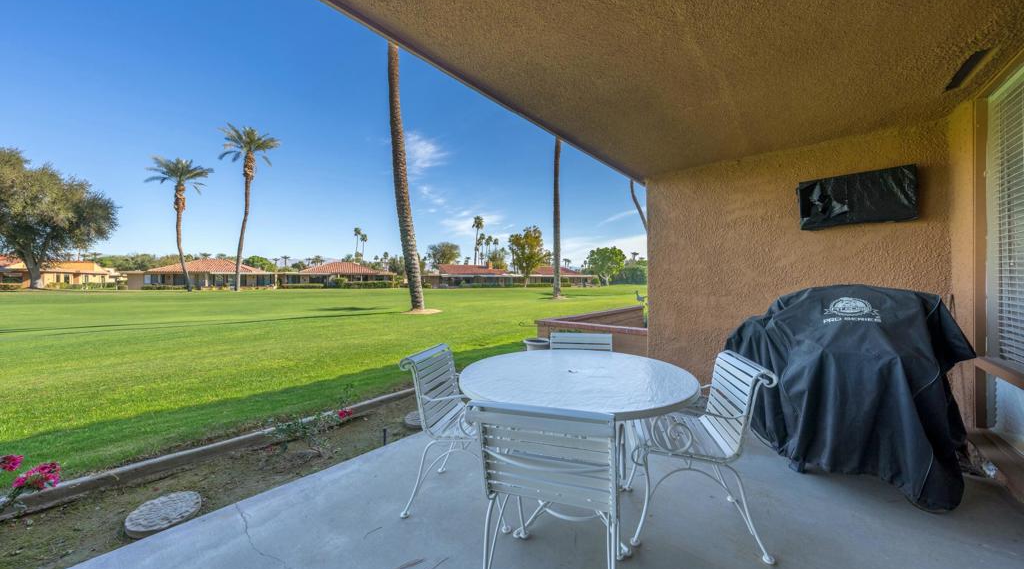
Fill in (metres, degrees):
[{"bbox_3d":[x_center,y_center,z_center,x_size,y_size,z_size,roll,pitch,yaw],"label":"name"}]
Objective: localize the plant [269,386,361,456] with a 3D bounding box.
[{"bbox_3d":[-1.520,1.030,2.600,0.620,0.460,0.450,0,0,0],"label":"plant"}]

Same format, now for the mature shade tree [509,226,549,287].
[{"bbox_3d":[3.844,-6.051,75.000,9.000,13.601,9.000,0,0,0],"label":"mature shade tree"}]

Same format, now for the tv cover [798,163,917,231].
[{"bbox_3d":[2.890,-0.710,2.890,0.700,0.435,0.100,0,0,41],"label":"tv cover"}]

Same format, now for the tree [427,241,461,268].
[{"bbox_3d":[-19.663,-5.700,98.000,9.800,13.000,9.800,0,0,0],"label":"tree"}]

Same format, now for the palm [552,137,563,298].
[{"bbox_3d":[3.550,-7.400,26.700,6.000,17.000,6.000,0,0,0],"label":"palm"}]

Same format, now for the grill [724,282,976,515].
[{"bbox_3d":[2.180,0.600,2.360,1.220,1.200,0.740,0,0,37],"label":"grill"}]

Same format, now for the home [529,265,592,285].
[{"bbox_3d":[11.826,-1.950,85.000,15.500,5.000,12.000,0,0,-15],"label":"home"}]

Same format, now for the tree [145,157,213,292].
[{"bbox_3d":[-46.749,-8.368,48.000,7.000,18.836,7.000,0,0,0],"label":"tree"}]

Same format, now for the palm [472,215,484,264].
[{"bbox_3d":[-10.009,-9.833,102.000,3.700,21.266,3.700,0,0,0],"label":"palm"}]

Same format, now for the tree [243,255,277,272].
[{"bbox_3d":[-55.500,-2.900,75.000,8.000,6.900,8.000,0,0,0],"label":"tree"}]

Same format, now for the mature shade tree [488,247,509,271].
[{"bbox_3d":[-3.400,-4.300,86.000,5.800,9.600,5.800,0,0,0],"label":"mature shade tree"}]

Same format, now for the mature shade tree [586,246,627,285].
[{"bbox_3d":[23.300,-4.600,83.000,9.200,9.500,9.200,0,0,0],"label":"mature shade tree"}]

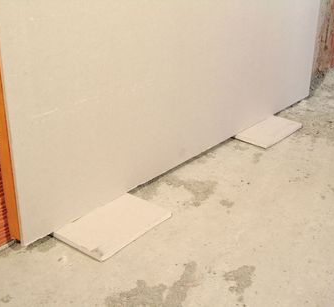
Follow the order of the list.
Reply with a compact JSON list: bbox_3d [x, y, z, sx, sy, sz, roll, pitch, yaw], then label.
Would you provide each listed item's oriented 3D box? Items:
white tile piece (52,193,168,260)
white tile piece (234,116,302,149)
[{"bbox_3d":[-0.113,0.146,1.062,0.146,0.011,0.208,21,32,35],"label":"white tile piece"},{"bbox_3d":[0.298,-0.066,1.518,0.116,0.011,0.224,20,31,34],"label":"white tile piece"}]

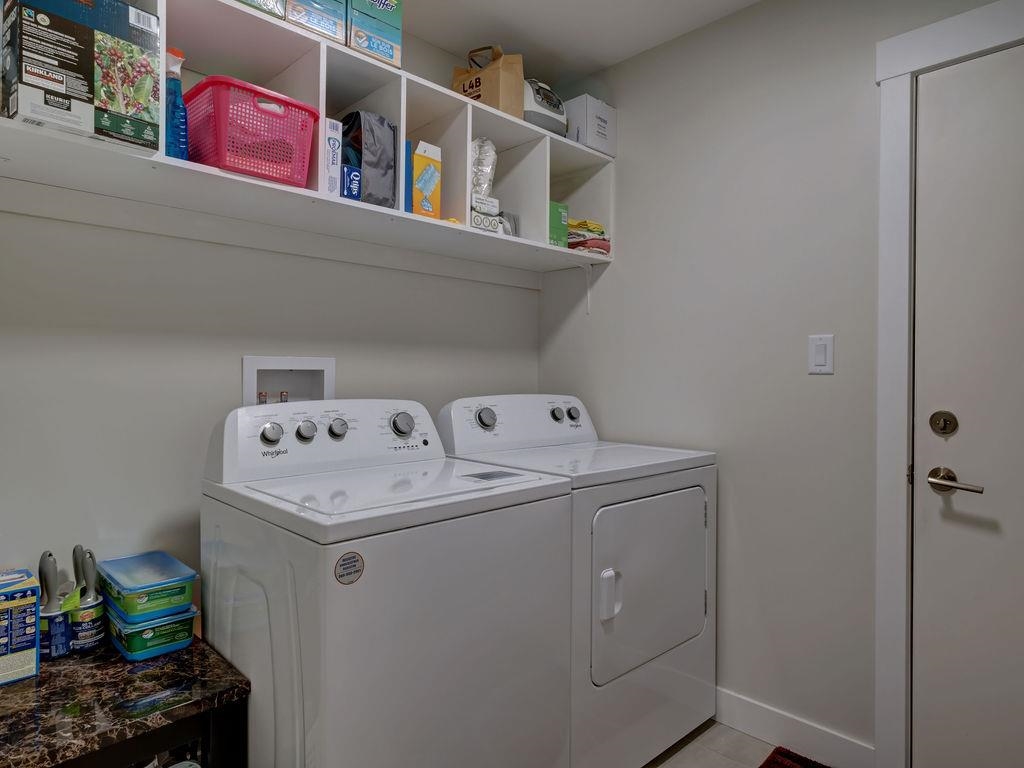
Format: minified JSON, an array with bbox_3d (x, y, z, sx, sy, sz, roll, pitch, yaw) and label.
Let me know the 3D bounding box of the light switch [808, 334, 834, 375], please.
[{"bbox_3d":[0.941,-0.088,1.803,0.012,0.121,0.073,-1,1,-44],"label":"light switch"}]

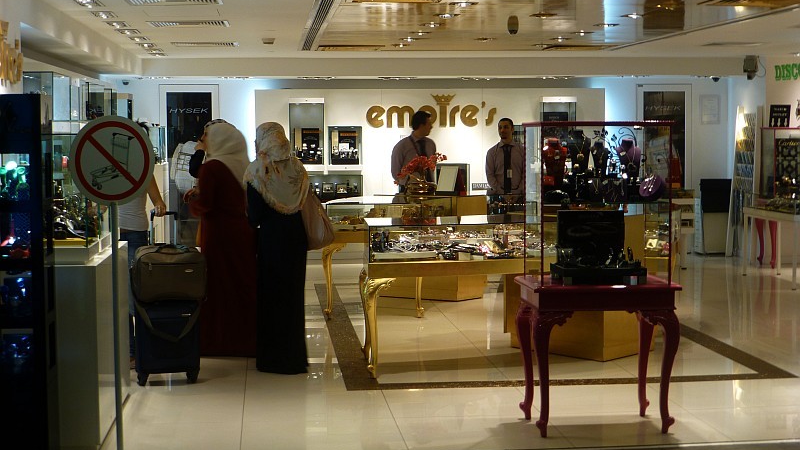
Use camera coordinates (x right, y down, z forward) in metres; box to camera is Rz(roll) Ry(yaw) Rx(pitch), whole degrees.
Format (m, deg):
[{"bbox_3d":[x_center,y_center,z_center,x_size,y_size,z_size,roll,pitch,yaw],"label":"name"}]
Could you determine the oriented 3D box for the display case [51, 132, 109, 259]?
[{"bbox_3d":[-1.805,-0.158,7.115,0.400,0.630,1.080,-1,4,-6],"label":"display case"}]

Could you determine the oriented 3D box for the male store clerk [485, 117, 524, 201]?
[{"bbox_3d":[1.145,-0.314,14.390,0.500,1.663,0.320,0,4,1],"label":"male store clerk"}]

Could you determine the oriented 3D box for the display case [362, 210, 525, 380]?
[{"bbox_3d":[0.387,0.442,8.657,1.280,0.950,0.800,-1,4,-6],"label":"display case"}]

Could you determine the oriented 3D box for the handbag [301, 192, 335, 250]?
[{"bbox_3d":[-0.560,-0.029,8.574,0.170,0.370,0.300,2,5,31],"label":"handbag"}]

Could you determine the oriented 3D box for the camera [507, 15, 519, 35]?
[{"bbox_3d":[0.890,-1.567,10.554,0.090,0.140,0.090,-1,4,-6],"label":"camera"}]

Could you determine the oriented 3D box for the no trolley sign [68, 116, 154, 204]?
[{"bbox_3d":[-1.282,-0.285,5.976,0.390,0.400,0.020,0,4,8],"label":"no trolley sign"}]

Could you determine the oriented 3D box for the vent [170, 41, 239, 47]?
[{"bbox_3d":[-1.850,-1.720,12.724,0.630,0.040,0.600,-1,4,-6],"label":"vent"}]

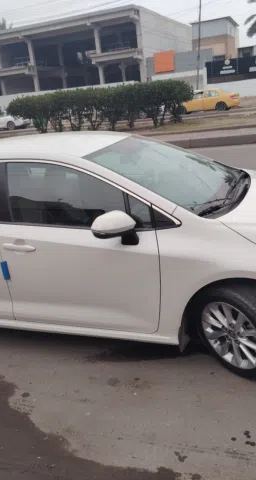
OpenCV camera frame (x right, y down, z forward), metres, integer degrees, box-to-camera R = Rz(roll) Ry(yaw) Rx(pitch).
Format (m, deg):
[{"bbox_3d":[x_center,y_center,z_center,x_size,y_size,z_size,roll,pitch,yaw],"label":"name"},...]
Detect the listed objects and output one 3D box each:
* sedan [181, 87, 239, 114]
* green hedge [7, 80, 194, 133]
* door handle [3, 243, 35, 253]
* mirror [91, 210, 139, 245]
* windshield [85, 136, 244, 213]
[{"bbox_3d":[5.176,-9.293,29.492,4.400,1.460,1.720,0,19,21],"label":"sedan"},{"bbox_3d":[-1.581,-6.039,20.652,9.000,1.780,1.400,0,19,21],"label":"green hedge"},{"bbox_3d":[-0.706,0.051,2.879,0.245,0.045,0.055,5,21,20],"label":"door handle"},{"bbox_3d":[-0.080,-0.072,2.511,0.200,0.210,0.230,0,20,22],"label":"mirror"},{"bbox_3d":[0.363,-0.552,3.260,1.050,0.160,1.370,23,26,12],"label":"windshield"}]

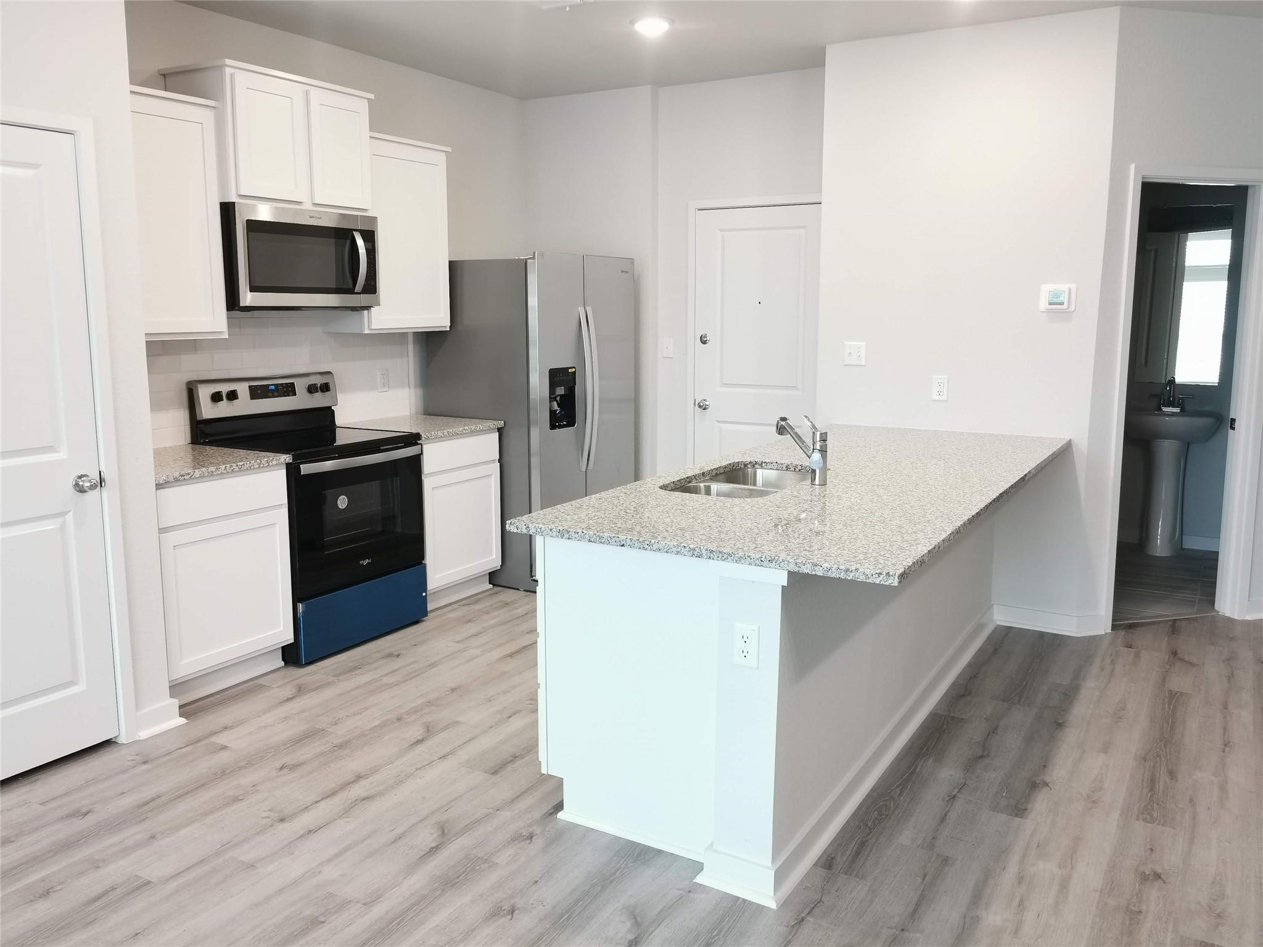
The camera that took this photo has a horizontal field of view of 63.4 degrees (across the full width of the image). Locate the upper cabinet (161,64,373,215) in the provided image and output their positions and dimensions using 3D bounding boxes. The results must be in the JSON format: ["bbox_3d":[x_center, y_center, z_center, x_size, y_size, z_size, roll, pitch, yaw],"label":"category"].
[{"bbox_3d":[-1.556,-1.423,4.475,0.415,0.545,0.801,6,11,30],"label":"upper cabinet"}]

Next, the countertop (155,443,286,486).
[{"bbox_3d":[-1.797,-0.047,3.991,0.653,0.032,0.615,6,11,30],"label":"countertop"}]

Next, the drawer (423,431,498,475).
[{"bbox_3d":[-1.063,-0.119,5.214,0.513,0.136,0.590,6,11,30],"label":"drawer"}]

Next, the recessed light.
[{"bbox_3d":[0.091,-1.965,4.490,0.201,0.032,0.201,0,10,0],"label":"recessed light"}]

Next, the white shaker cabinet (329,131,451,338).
[{"bbox_3d":[-1.221,-1.171,5.087,0.340,0.917,0.614,6,11,30],"label":"white shaker cabinet"}]

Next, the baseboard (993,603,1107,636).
[{"bbox_3d":[1.961,0.690,4.792,0.452,0.090,0.111,6,11,30],"label":"baseboard"}]

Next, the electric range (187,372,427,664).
[{"bbox_3d":[-1.415,0.159,4.608,0.683,1.173,0.760,6,11,30],"label":"electric range"}]

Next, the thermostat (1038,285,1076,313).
[{"bbox_3d":[1.898,-0.779,4.551,0.152,0.121,0.028,6,11,30],"label":"thermostat"}]

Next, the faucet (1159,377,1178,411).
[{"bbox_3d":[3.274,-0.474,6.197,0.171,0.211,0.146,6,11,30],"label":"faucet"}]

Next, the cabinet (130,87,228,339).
[{"bbox_3d":[-1.928,-0.976,3.917,0.340,0.917,0.613,6,11,30],"label":"cabinet"}]

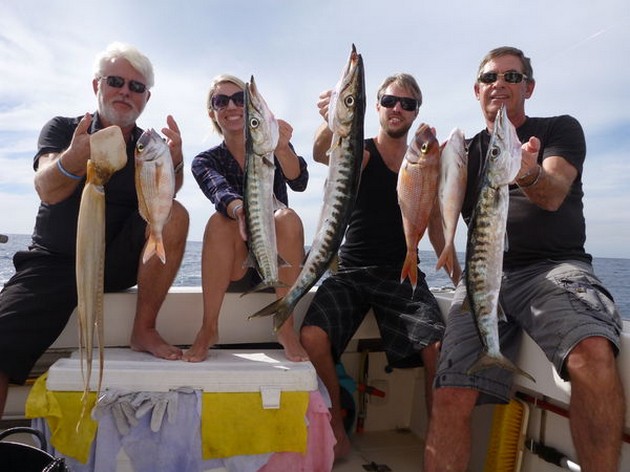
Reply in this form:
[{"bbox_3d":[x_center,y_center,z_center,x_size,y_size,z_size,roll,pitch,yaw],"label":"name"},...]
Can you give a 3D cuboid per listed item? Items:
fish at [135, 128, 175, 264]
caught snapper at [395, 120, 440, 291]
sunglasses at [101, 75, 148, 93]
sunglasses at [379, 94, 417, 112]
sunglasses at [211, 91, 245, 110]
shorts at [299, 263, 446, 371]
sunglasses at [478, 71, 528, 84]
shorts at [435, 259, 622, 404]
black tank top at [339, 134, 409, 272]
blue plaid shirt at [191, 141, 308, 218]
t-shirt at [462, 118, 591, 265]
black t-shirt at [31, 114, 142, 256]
[{"bbox_3d":[-0.447,-0.110,1.420,0.110,0.375,0.055,-2,-1,0],"label":"fish"},{"bbox_3d":[0.258,-0.073,1.270,0.125,0.415,0.065,4,-1,14],"label":"caught snapper"},{"bbox_3d":[-0.617,-0.491,1.640,0.142,0.043,0.135,7,9,-30],"label":"sunglasses"},{"bbox_3d":[0.320,-0.507,1.950,0.145,0.047,0.140,13,13,6],"label":"sunglasses"},{"bbox_3d":[-0.328,-0.527,1.980,0.145,0.055,0.135,-12,14,-12],"label":"sunglasses"},{"bbox_3d":[0.205,0.274,1.850,0.480,0.330,0.460,2,-1,9],"label":"shorts"},{"bbox_3d":[0.584,-0.487,1.570,0.145,0.042,0.135,5,14,25],"label":"sunglasses"},{"bbox_3d":[0.684,0.275,1.640,0.500,0.380,0.490,2,-1,18],"label":"shorts"},{"bbox_3d":[0.253,-0.126,2.030,0.370,0.530,0.250,2,-1,7],"label":"black tank top"},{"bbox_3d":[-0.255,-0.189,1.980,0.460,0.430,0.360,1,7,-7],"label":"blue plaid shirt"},{"bbox_3d":[0.723,-0.149,1.750,0.450,0.530,0.340,2,-1,14],"label":"t-shirt"},{"bbox_3d":[-0.734,-0.168,1.760,0.450,0.500,0.340,0,8,-14],"label":"black t-shirt"}]

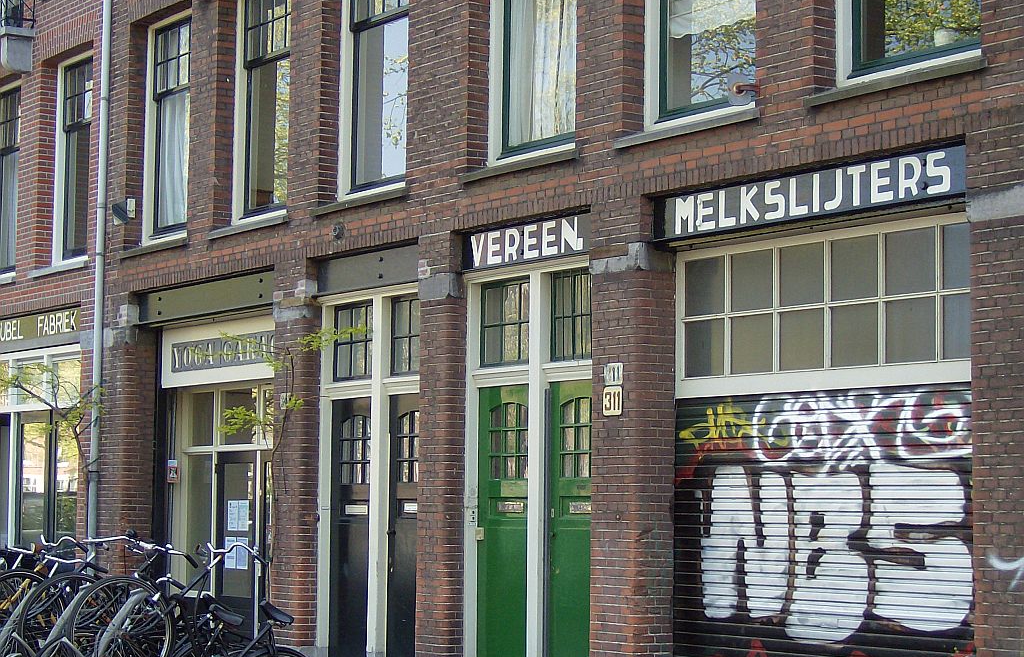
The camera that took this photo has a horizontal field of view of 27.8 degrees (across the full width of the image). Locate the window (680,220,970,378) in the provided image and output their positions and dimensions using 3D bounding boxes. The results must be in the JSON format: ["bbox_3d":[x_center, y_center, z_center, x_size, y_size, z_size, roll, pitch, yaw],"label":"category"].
[{"bbox_3d":[1.974,-0.161,12.806,0.087,0.796,2.872,4,-6,-35],"label":"window"}]

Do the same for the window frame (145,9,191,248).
[{"bbox_3d":[-3.220,-1.960,20.085,0.130,2.223,1.358,4,-6,-35],"label":"window frame"}]

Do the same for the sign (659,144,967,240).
[{"bbox_3d":[1.818,-0.810,12.737,0.104,0.298,2.863,4,-6,-35],"label":"sign"}]

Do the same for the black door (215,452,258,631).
[{"bbox_3d":[-2.592,2.152,19.278,0.056,1.998,0.804,4,-6,-35],"label":"black door"}]

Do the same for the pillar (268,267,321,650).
[{"bbox_3d":[-1.802,1.107,17.578,0.277,3.166,0.519,4,-6,-35],"label":"pillar"}]

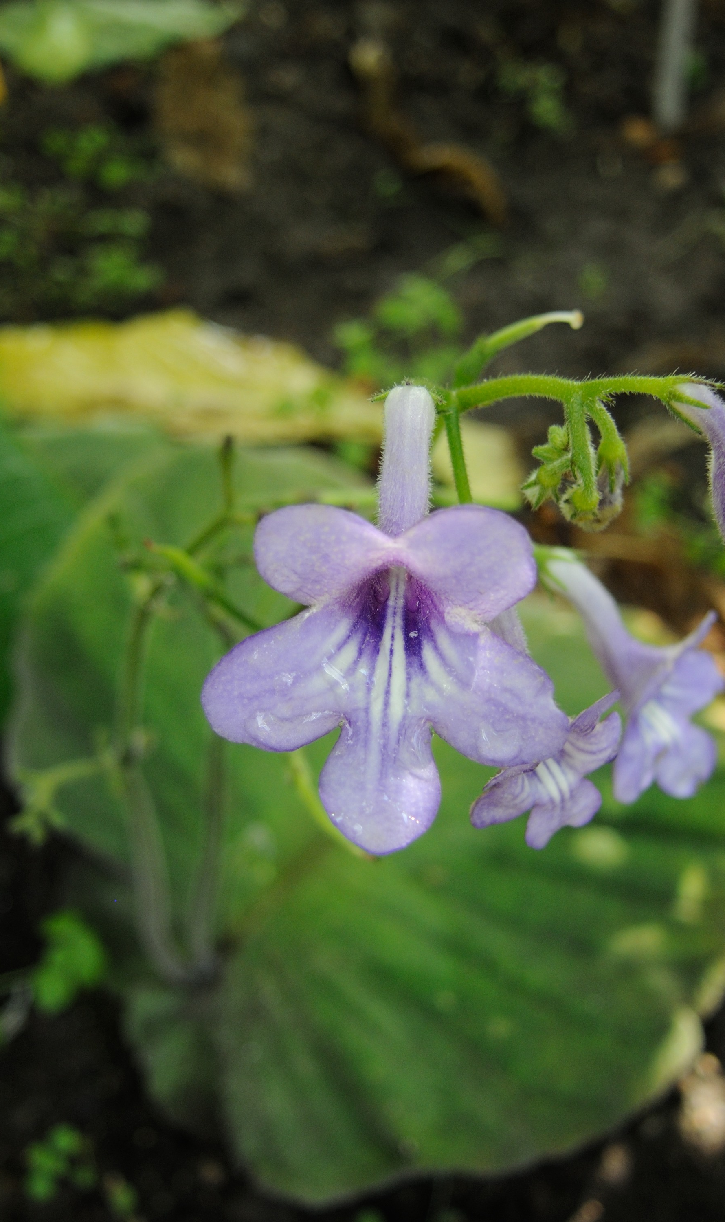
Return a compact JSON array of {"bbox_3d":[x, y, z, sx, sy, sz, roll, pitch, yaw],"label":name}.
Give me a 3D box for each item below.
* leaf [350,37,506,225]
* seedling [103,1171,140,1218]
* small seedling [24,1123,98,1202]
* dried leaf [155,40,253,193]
[{"bbox_3d":[0.030,-0.218,0.600,0.045,0.030,0.180,-10,41,-12],"label":"leaf"},{"bbox_3d":[-0.050,0.121,0.273,0.008,0.006,0.009,0,44,0],"label":"seedling"},{"bbox_3d":[-0.063,0.115,0.275,0.015,0.011,0.015,0,44,0],"label":"small seedling"},{"bbox_3d":[-0.072,-0.224,0.600,0.048,0.025,0.140,0,40,0],"label":"dried leaf"}]

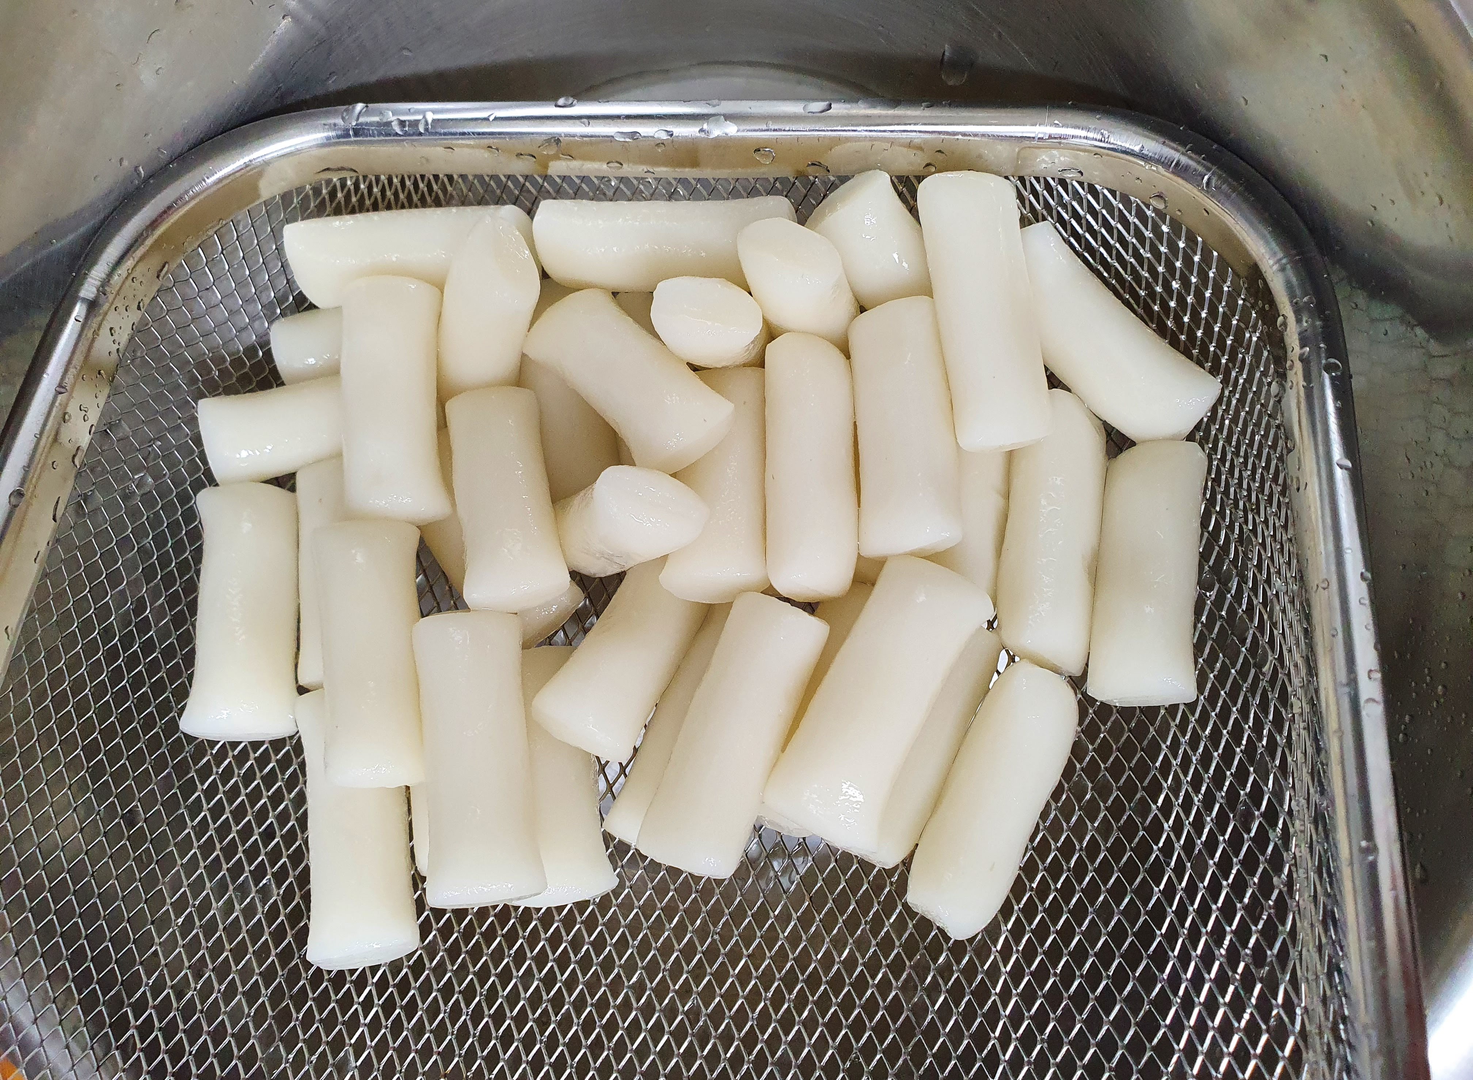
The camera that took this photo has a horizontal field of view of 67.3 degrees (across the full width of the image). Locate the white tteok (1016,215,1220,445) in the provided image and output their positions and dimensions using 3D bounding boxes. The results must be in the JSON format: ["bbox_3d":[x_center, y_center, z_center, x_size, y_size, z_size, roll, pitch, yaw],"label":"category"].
[{"bbox_3d":[0.080,-0.046,0.248,0.024,0.020,0.054,-38,75,-11],"label":"white tteok"}]

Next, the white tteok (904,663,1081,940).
[{"bbox_3d":[0.054,0.053,0.231,0.019,0.019,0.056,21,73,12],"label":"white tteok"}]

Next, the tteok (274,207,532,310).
[{"bbox_3d":[-0.078,-0.069,0.265,0.057,0.021,0.023,-4,72,2],"label":"tteok"}]

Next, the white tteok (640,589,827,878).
[{"bbox_3d":[0.000,0.038,0.222,0.023,0.021,0.053,19,76,8],"label":"white tteok"}]

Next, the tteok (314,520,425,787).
[{"bbox_3d":[-0.075,0.022,0.230,0.023,0.021,0.054,-8,72,0],"label":"tteok"}]

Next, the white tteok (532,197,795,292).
[{"bbox_3d":[-0.017,-0.069,0.258,0.059,0.019,0.019,-2,70,2],"label":"white tteok"}]

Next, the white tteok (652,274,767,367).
[{"bbox_3d":[-0.004,-0.044,0.238,0.024,0.052,0.021,0,95,4],"label":"white tteok"}]

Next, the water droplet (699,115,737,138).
[{"bbox_3d":[-0.004,-0.091,0.243,0.008,0.003,0.004,-1,72,2],"label":"water droplet"}]

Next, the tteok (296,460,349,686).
[{"bbox_3d":[-0.092,0.008,0.261,0.021,0.021,0.051,-9,69,2],"label":"tteok"}]

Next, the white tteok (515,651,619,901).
[{"bbox_3d":[-0.040,0.051,0.241,0.022,0.022,0.053,-10,69,1],"label":"white tteok"}]

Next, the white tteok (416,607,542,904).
[{"bbox_3d":[-0.049,0.040,0.209,0.021,0.020,0.052,-12,59,-2],"label":"white tteok"}]

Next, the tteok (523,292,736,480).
[{"bbox_3d":[-0.026,-0.039,0.255,0.024,0.024,0.043,-40,54,-10],"label":"tteok"}]

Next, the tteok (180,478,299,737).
[{"bbox_3d":[-0.114,0.017,0.257,0.023,0.023,0.056,-7,72,2],"label":"tteok"}]

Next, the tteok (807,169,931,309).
[{"bbox_3d":[0.035,-0.048,0.243,0.021,0.020,0.056,-23,96,-6],"label":"tteok"}]

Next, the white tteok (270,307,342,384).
[{"bbox_3d":[-0.080,-0.046,0.262,0.057,0.021,0.023,-6,72,0],"label":"white tteok"}]

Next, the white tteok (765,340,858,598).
[{"bbox_3d":[0.015,-0.015,0.230,0.018,0.019,0.054,-1,68,3],"label":"white tteok"}]

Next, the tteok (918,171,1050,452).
[{"bbox_3d":[0.053,-0.049,0.239,0.021,0.021,0.057,-4,72,4],"label":"tteok"}]

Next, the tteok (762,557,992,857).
[{"bbox_3d":[0.029,0.034,0.224,0.024,0.024,0.054,24,69,13],"label":"tteok"}]

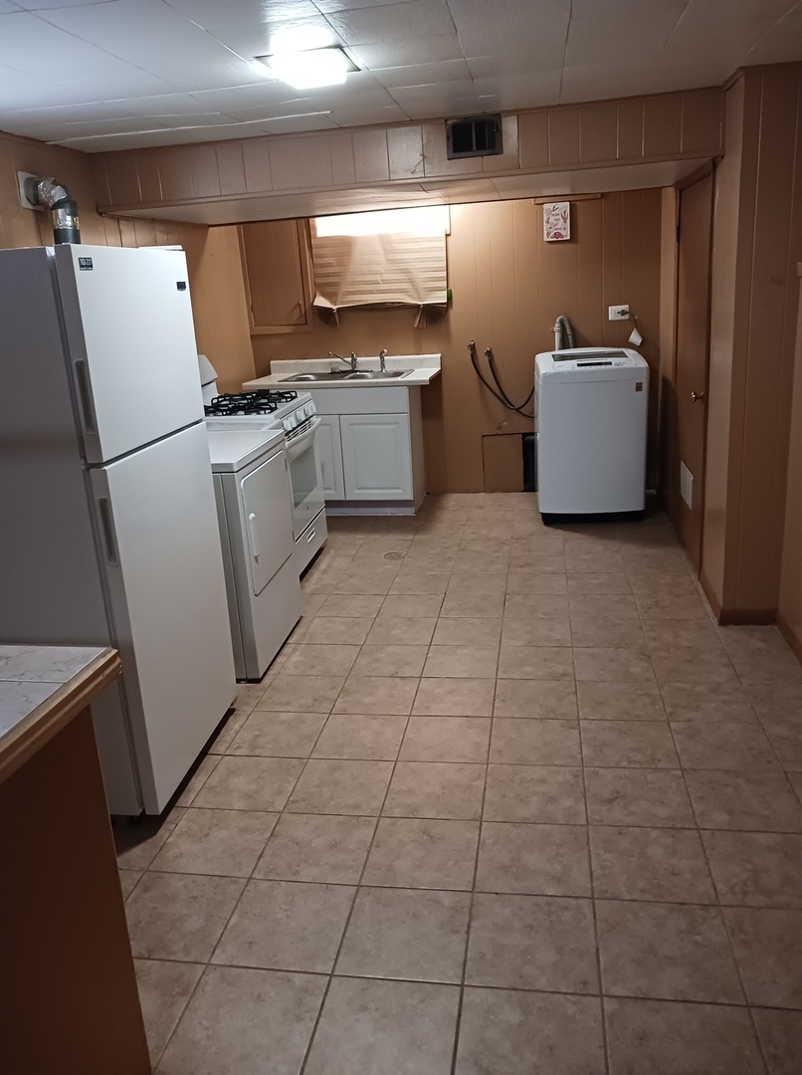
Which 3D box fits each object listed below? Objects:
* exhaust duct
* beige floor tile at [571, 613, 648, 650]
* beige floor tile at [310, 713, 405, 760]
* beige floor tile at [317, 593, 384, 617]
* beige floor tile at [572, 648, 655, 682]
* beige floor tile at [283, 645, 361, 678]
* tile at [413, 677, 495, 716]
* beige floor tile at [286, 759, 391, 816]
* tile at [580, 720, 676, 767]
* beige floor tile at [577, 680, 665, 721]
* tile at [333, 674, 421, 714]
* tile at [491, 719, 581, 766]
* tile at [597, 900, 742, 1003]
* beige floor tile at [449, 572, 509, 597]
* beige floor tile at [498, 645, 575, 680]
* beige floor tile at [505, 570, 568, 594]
[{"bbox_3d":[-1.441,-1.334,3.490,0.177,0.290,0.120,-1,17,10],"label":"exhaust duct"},{"bbox_3d":[0.909,0.425,3.693,0.303,0.010,0.303,-1,17,10],"label":"beige floor tile"},{"bbox_3d":[-0.140,0.717,3.016,0.304,0.010,0.304,-1,17,10],"label":"beige floor tile"},{"bbox_3d":[-0.247,0.352,4.207,0.305,0.010,0.305,-1,17,10],"label":"beige floor tile"},{"bbox_3d":[0.863,0.516,3.407,0.302,0.010,0.302,-1,17,10],"label":"beige floor tile"},{"bbox_3d":[-0.345,0.534,3.629,0.305,0.010,0.305,-1,17,10],"label":"beige floor tile"},{"bbox_3d":[0.211,0.615,3.224,0.302,0.010,0.302,-1,17,10],"label":"tile"},{"bbox_3d":[-0.187,0.801,2.692,0.301,0.015,0.301,-1,18,10],"label":"beige floor tile"},{"bbox_3d":[0.762,0.698,2.819,0.301,0.015,0.301,-1,18,10],"label":"tile"},{"bbox_3d":[0.815,0.609,3.130,0.305,0.010,0.305,-1,17,10],"label":"beige floor tile"},{"bbox_3d":[-0.091,0.625,3.306,0.304,0.010,0.304,-1,17,10],"label":"tile"},{"bbox_3d":[0.463,0.701,2.882,0.303,0.010,0.303,-1,17,10],"label":"tile"},{"bbox_3d":[0.624,0.979,1.988,0.304,0.010,0.304,-1,17,10],"label":"tile"},{"bbox_3d":[0.407,0.252,4.376,0.302,0.010,0.302,-1,17,10],"label":"beige floor tile"},{"bbox_3d":[0.561,0.520,3.459,0.302,0.010,0.302,-1,17,10],"label":"beige floor tile"},{"bbox_3d":[0.705,0.247,4.320,0.303,0.010,0.303,-1,17,10],"label":"beige floor tile"}]

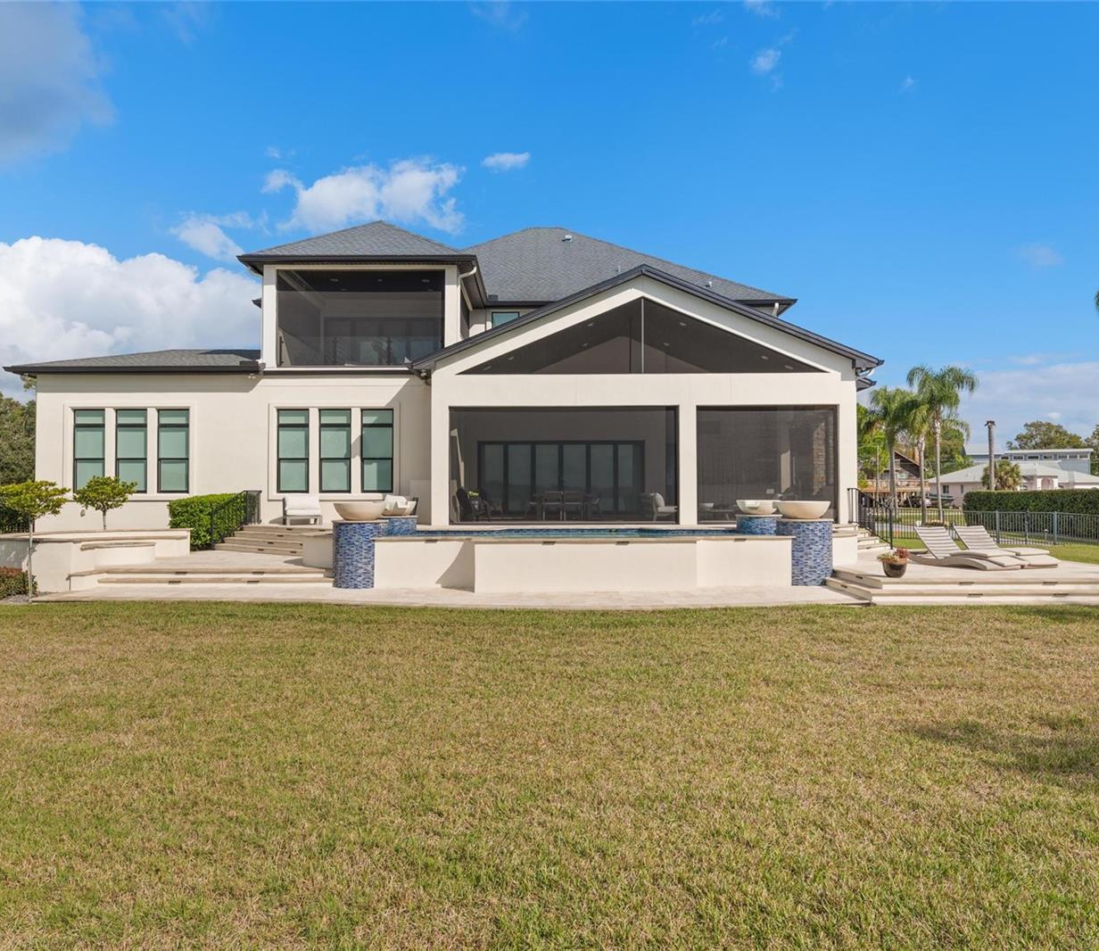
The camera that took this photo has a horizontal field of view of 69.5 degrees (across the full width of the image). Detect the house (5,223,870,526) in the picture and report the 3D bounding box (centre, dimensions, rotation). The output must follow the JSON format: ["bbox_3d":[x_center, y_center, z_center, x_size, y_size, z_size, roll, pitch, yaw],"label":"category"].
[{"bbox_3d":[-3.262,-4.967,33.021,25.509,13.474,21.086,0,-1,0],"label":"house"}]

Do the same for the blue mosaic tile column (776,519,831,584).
[{"bbox_3d":[4.942,1.460,15.303,1.070,1.224,1.070,0,-1,0],"label":"blue mosaic tile column"}]

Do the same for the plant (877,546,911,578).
[{"bbox_3d":[6.317,1.561,14.492,0.580,0.570,0.550,0,-1,0],"label":"plant"}]

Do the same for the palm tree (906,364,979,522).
[{"bbox_3d":[21.072,-1.642,42.710,3.700,8.500,3.600,0,-1,0],"label":"palm tree"}]

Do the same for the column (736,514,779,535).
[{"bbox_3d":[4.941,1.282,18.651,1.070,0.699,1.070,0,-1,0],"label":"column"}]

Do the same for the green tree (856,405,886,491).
[{"bbox_3d":[26.800,-1.900,70.000,7.000,10.000,7.000,0,-1,0],"label":"green tree"}]

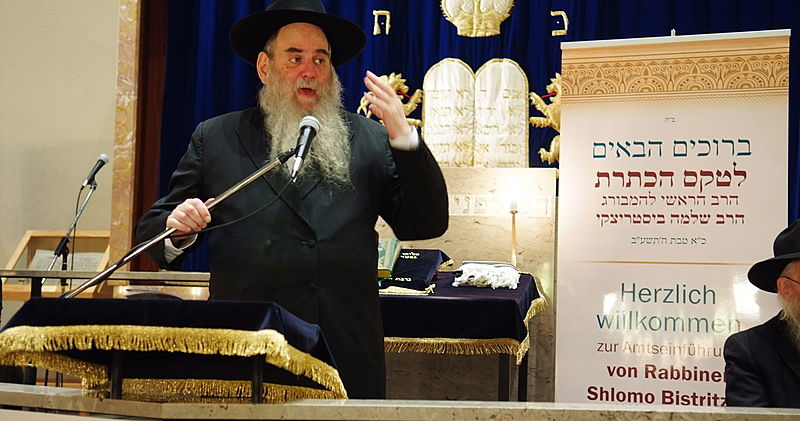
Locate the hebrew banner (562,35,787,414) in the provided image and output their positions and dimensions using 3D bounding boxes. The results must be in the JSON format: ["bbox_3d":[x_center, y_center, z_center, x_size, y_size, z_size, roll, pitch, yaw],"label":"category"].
[{"bbox_3d":[1.006,0.372,4.260,0.860,2.060,0.100,0,-2,22],"label":"hebrew banner"}]

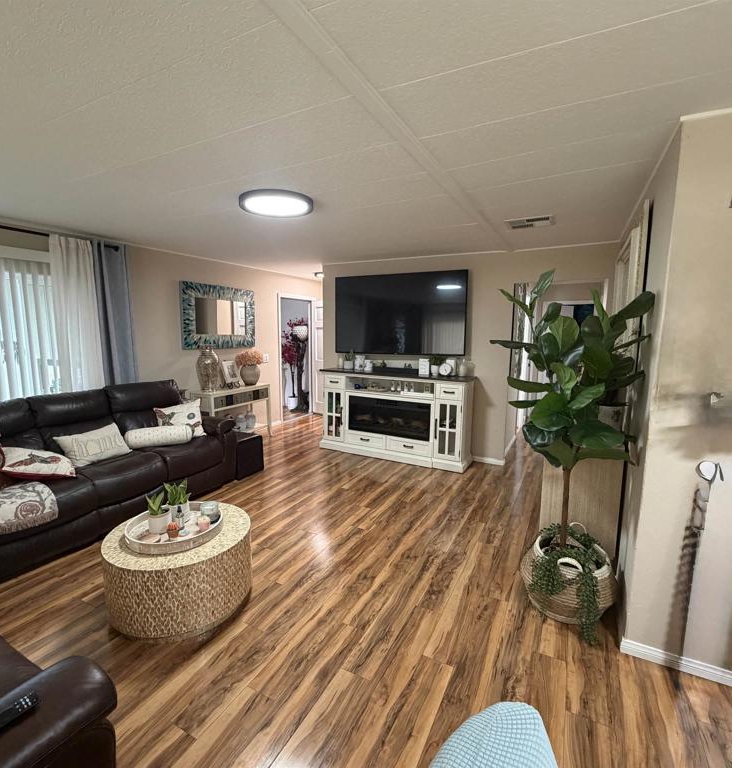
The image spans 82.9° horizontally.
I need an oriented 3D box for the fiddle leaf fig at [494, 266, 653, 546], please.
[{"bbox_3d":[1.030,0.143,2.192,0.697,1.413,0.636,5,8,28],"label":"fiddle leaf fig"}]

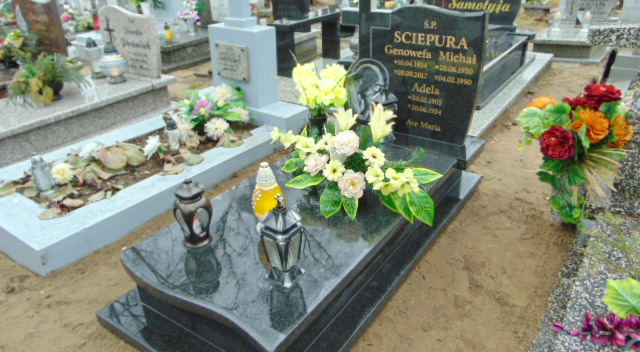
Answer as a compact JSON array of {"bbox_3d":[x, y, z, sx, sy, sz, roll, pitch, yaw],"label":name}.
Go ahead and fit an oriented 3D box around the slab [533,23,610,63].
[{"bbox_3d":[3.257,-1.760,6.017,0.800,0.210,1.800,16,30,30],"label":"slab"}]

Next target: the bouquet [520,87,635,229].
[{"bbox_3d":[1.200,-0.100,2.190,0.470,0.620,0.400,16,30,30],"label":"bouquet"}]

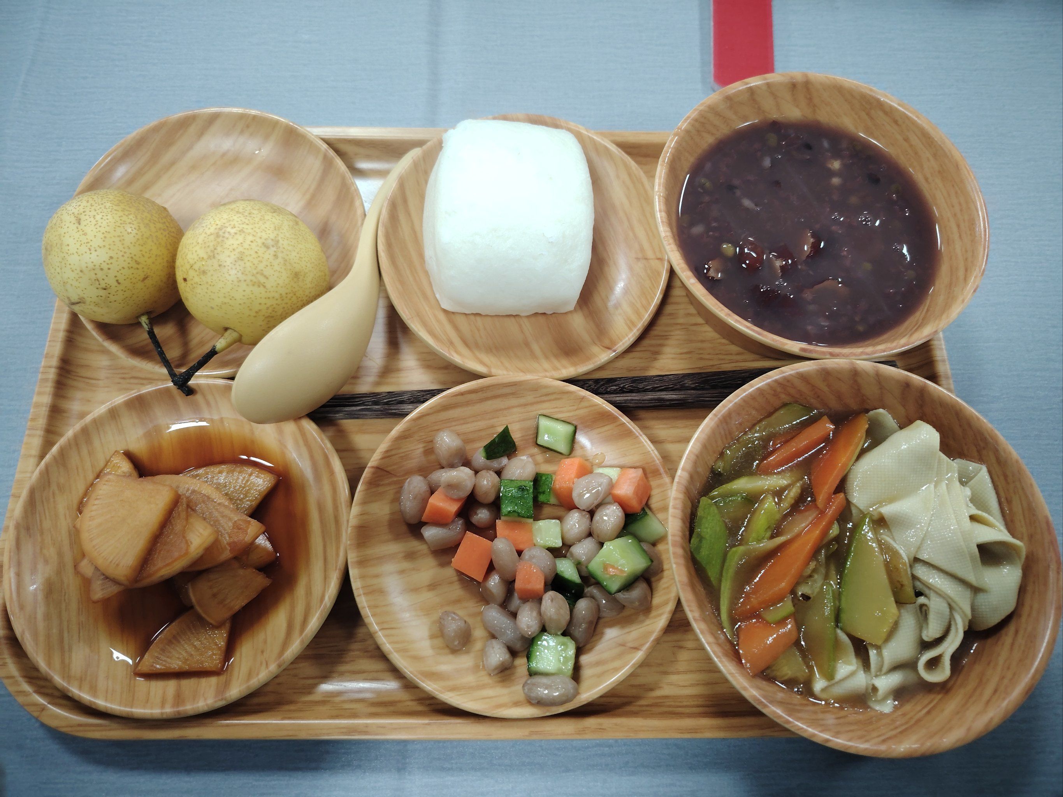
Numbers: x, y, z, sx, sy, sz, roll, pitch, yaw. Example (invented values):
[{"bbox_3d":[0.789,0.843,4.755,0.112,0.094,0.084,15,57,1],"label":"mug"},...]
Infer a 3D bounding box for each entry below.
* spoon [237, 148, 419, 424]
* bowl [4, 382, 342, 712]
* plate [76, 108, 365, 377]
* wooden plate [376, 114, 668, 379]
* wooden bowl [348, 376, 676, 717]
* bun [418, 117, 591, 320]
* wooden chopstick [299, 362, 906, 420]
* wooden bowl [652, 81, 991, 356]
[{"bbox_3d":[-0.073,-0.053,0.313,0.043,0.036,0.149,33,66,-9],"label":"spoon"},{"bbox_3d":[-0.132,0.056,0.290,0.127,0.027,0.127,0,72,-2],"label":"bowl"},{"bbox_3d":[-0.136,-0.066,0.326,0.127,0.027,0.127,0,72,-2],"label":"plate"},{"bbox_3d":[-0.003,-0.064,0.332,0.127,0.027,0.127,0,72,-2],"label":"wooden plate"},{"bbox_3d":[-0.006,0.056,0.293,0.127,0.027,0.127,0,72,-2],"label":"wooden bowl"},{"bbox_3d":[-0.010,-0.080,0.318,0.072,0.049,0.078,1,72,-1],"label":"bun"},{"bbox_3d":[0.029,-0.002,0.323,0.268,0.008,0.017,-3,72,-3],"label":"wooden chopstick"},{"bbox_3d":[0.117,-0.069,0.323,0.133,0.055,0.133,0,72,-2],"label":"wooden bowl"}]

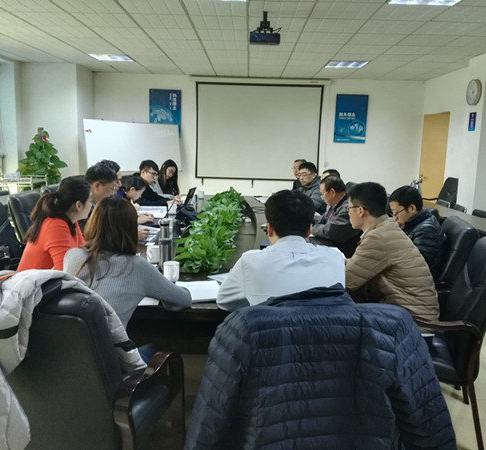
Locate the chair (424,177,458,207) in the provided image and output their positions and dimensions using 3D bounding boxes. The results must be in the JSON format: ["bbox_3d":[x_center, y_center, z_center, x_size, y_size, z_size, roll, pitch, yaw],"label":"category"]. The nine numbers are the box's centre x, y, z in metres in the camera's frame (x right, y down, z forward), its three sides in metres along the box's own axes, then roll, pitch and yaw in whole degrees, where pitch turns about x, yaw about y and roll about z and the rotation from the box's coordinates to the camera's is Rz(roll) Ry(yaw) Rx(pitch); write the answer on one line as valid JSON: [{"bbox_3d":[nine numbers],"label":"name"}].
[{"bbox_3d":[2.834,-0.219,7.481,0.680,1.020,0.620,1,10,-5],"label":"chair"}]

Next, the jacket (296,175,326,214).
[{"bbox_3d":[0.797,-0.210,5.249,0.520,0.620,0.520,-4,11,-32],"label":"jacket"}]

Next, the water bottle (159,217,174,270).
[{"bbox_3d":[-0.473,0.112,2.997,0.080,0.290,0.080,2,10,0],"label":"water bottle"}]

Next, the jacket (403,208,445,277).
[{"bbox_3d":[1.043,0.196,3.194,0.480,0.630,0.520,2,10,1],"label":"jacket"}]

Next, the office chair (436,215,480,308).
[{"bbox_3d":[1.076,0.455,3.227,0.700,1.000,0.620,2,10,1],"label":"office chair"}]

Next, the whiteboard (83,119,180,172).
[{"bbox_3d":[-1.907,-1.385,8.634,1.770,0.885,0.040,-4,-1,-35],"label":"whiteboard"}]

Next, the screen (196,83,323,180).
[{"bbox_3d":[0.296,-1.737,9.135,2.360,1.780,0.050,2,10,0],"label":"screen"}]

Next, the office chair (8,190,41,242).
[{"bbox_3d":[-1.608,0.200,4.306,0.700,1.000,0.620,2,10,5],"label":"office chair"}]

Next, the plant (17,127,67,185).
[{"bbox_3d":[-3.201,-0.738,7.780,0.700,1.600,0.700,2,10,1],"label":"plant"}]

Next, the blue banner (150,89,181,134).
[{"bbox_3d":[-1.512,-2.144,9.314,0.600,0.890,0.020,2,10,1],"label":"blue banner"}]

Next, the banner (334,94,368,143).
[{"bbox_3d":[2.048,-1.992,9.151,0.600,0.890,0.030,2,10,0],"label":"banner"}]

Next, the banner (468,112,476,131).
[{"bbox_3d":[3.162,-1.421,6.694,0.020,0.260,0.220,2,10,1],"label":"banner"}]

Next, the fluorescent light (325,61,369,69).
[{"bbox_3d":[1.599,-2.490,7.509,0.600,0.070,0.600,2,10,1],"label":"fluorescent light"}]

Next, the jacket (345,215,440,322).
[{"bbox_3d":[0.803,0.238,2.617,0.560,0.610,0.500,7,11,29],"label":"jacket"}]

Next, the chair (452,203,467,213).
[{"bbox_3d":[2.588,0.109,6.478,0.550,0.810,0.500,2,10,0],"label":"chair"}]

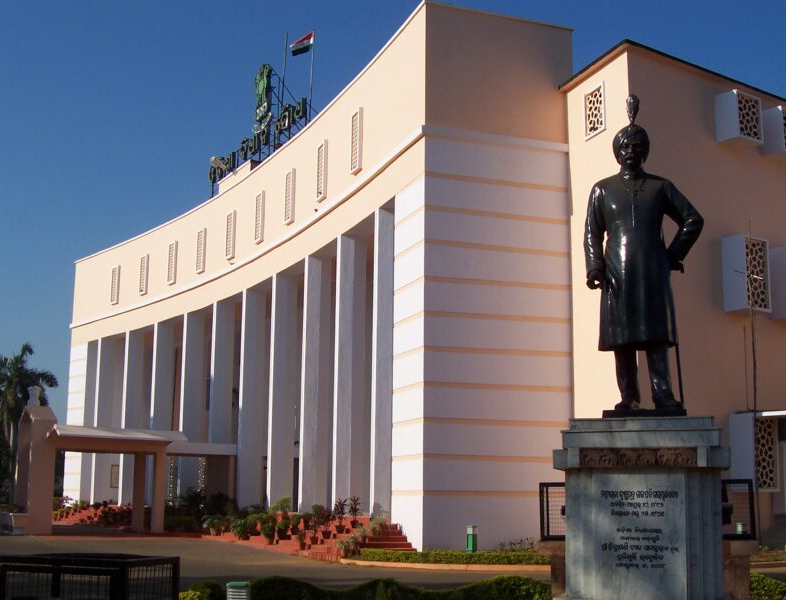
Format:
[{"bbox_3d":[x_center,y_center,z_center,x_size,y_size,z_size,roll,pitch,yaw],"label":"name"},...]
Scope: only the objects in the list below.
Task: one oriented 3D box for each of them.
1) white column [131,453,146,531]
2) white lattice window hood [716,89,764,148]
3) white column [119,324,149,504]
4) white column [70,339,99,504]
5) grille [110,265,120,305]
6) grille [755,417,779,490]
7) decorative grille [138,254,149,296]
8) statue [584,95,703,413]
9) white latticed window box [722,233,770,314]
[{"bbox_3d":[-9.969,7.546,41.887,0.340,3.032,0.340,7,-12,-31],"label":"white column"},{"bbox_3d":[9.325,-4.843,28.605,1.102,1.304,0.657,8,-13,-36],"label":"white lattice window hood"},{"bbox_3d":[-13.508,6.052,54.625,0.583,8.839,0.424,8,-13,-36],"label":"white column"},{"bbox_3d":[-17.602,7.043,59.878,0.848,8.988,2.332,9,-14,-40],"label":"white column"},{"bbox_3d":[-15.179,-0.816,58.097,0.130,2.084,0.880,8,-13,-37],"label":"grille"},{"bbox_3d":[9.393,3.877,26.724,1.028,1.866,0.127,8,-13,-36],"label":"grille"},{"bbox_3d":[-12.937,-1.268,55.168,0.130,2.071,0.880,8,-13,-35],"label":"decorative grille"},{"bbox_3d":[2.085,-0.424,8.824,0.940,2.692,0.660,-3,-11,19],"label":"statue"},{"bbox_3d":[9.490,-0.643,28.485,1.031,2.007,0.744,8,-13,-36],"label":"white latticed window box"}]

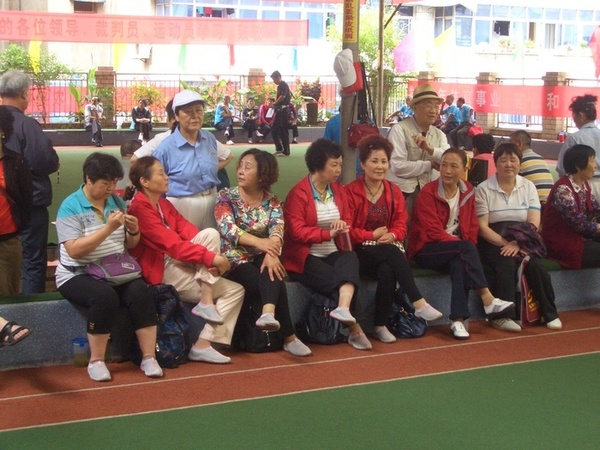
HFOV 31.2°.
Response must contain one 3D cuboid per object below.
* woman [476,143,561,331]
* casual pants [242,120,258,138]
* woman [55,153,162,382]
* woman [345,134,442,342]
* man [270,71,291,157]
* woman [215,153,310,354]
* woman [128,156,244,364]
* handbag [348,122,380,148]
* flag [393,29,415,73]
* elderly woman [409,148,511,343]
[{"bbox_3d":[1.474,0.049,7.211,0.530,1.190,0.760,0,8,-3],"label":"woman"},{"bbox_3d":[-1.211,-2.328,26.280,0.420,0.460,0.520,-3,9,-23],"label":"casual pants"},{"bbox_3d":[-1.053,0.196,5.934,0.530,1.180,0.750,-3,9,-27],"label":"woman"},{"bbox_3d":[0.579,0.059,6.903,0.520,1.240,0.800,-3,9,-24],"label":"woman"},{"bbox_3d":[-0.390,-2.255,21.797,0.420,1.730,0.480,-2,8,-17],"label":"man"},{"bbox_3d":[-0.231,0.128,6.560,0.520,1.180,0.840,-3,9,-24],"label":"woman"},{"bbox_3d":[-0.692,0.170,6.273,0.760,1.150,0.520,6,9,34],"label":"woman"},{"bbox_3d":[0.435,-0.604,7.251,0.215,0.175,0.110,-1,8,-12],"label":"handbag"},{"bbox_3d":[2.710,-4.547,28.000,0.580,1.130,0.150,-1,8,-10],"label":"flag"},{"bbox_3d":[1.049,0.076,7.076,0.540,1.170,0.820,-4,9,-32],"label":"elderly woman"}]

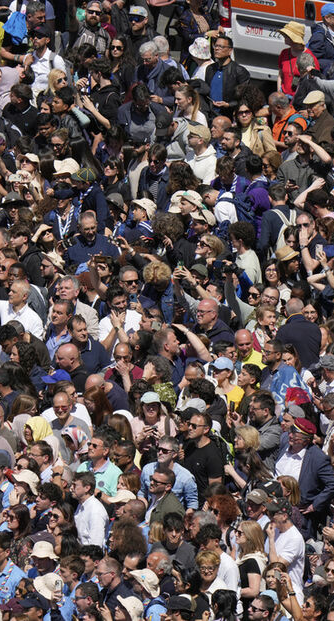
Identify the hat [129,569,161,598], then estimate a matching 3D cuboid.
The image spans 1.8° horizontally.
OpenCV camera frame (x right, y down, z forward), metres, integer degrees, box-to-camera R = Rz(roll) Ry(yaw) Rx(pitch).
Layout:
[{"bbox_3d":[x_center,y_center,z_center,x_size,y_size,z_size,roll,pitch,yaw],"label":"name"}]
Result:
[{"bbox_3d":[-0.183,2.318,88.056,0.310,0.140,0.280,33,24,8],"label":"hat"}]

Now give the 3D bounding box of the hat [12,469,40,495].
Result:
[{"bbox_3d":[-1.192,1.441,87.217,0.290,0.150,0.270,20,3,-1],"label":"hat"}]

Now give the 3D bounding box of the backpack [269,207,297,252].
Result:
[{"bbox_3d":[1.220,-0.778,103.957,0.280,0.460,0.170,-3,17,-10],"label":"backpack"}]

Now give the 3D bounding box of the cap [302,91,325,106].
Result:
[{"bbox_3d":[1.470,-2.113,103.183,0.260,0.120,0.190,-28,23,-15],"label":"cap"}]

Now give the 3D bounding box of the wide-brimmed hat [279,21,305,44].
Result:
[{"bbox_3d":[1.357,-2.959,109.845,0.300,0.170,0.280,21,4,-1],"label":"wide-brimmed hat"}]

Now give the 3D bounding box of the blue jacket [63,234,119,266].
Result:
[{"bbox_3d":[-0.713,-0.402,99.041,0.530,0.660,0.300,-2,17,-2],"label":"blue jacket"}]

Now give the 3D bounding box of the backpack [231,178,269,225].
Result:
[{"bbox_3d":[0.783,-0.994,97.114,0.210,0.460,0.310,11,22,27],"label":"backpack"}]

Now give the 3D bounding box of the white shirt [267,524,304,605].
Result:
[{"bbox_3d":[1.048,2.218,90.044,0.310,0.710,0.500,-3,17,-5],"label":"white shirt"}]

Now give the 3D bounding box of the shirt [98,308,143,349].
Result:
[{"bbox_3d":[-0.417,0.289,92.894,0.470,0.660,0.320,-2,16,0],"label":"shirt"}]

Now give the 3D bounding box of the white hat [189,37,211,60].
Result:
[{"bbox_3d":[0.368,-2.775,109.249,0.250,0.160,0.245,8,22,-3],"label":"white hat"}]

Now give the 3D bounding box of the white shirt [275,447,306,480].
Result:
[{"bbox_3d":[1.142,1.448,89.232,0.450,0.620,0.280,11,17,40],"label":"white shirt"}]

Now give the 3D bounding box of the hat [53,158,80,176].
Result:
[{"bbox_3d":[-0.975,-1.401,101.403,0.280,0.150,0.260,-4,16,1],"label":"hat"}]

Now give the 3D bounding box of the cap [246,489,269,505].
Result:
[{"bbox_3d":[0.789,1.623,90.315,0.250,0.145,0.180,-13,20,-33],"label":"cap"}]

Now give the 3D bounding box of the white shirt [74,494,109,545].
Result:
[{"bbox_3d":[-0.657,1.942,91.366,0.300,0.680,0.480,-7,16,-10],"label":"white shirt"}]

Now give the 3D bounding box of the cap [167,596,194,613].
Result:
[{"bbox_3d":[0.109,2.376,83.673,0.190,0.130,0.260,14,30,43],"label":"cap"}]

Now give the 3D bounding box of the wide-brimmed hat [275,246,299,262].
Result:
[{"bbox_3d":[1.139,-0.529,97.832,0.270,0.130,0.240,-9,15,14],"label":"wide-brimmed hat"}]

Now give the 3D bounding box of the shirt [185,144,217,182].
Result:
[{"bbox_3d":[0.318,-1.282,98.336,0.290,0.640,0.460,-14,19,-29],"label":"shirt"}]

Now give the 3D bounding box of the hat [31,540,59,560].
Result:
[{"bbox_3d":[-1.048,2.070,89.279,0.260,0.150,0.280,-7,20,2],"label":"hat"}]

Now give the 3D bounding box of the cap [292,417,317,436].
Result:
[{"bbox_3d":[1.274,1.084,96.672,0.260,0.130,0.240,8,8,-42],"label":"cap"}]

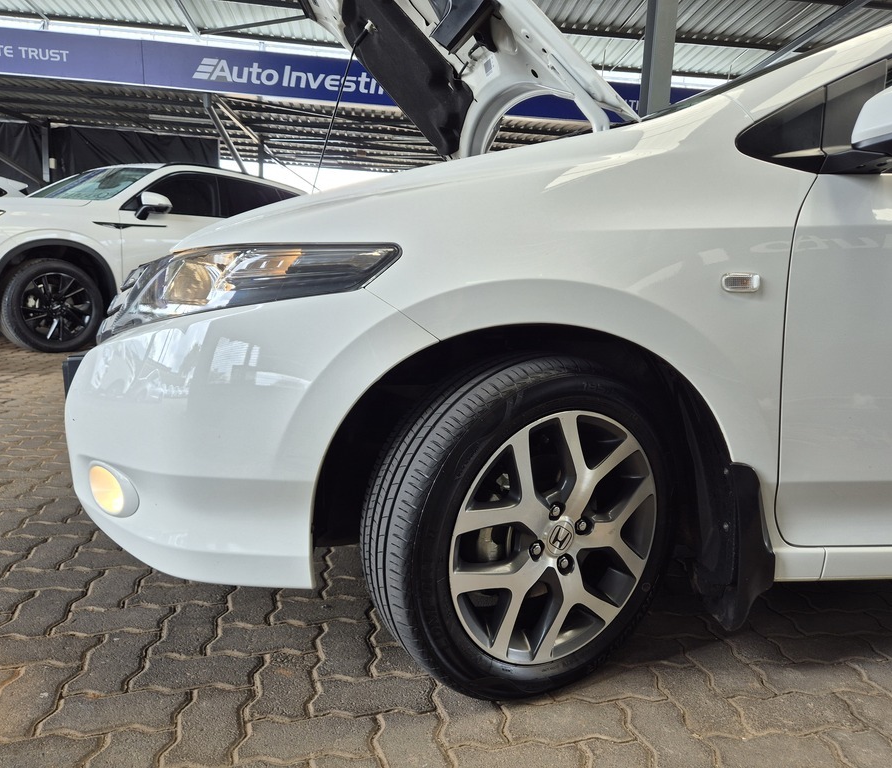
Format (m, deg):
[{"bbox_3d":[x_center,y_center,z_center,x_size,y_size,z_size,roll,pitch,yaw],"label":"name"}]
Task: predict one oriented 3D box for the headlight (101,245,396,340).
[{"bbox_3d":[-0.349,-0.158,1.202,0.530,0.190,0.360,1,9,-7],"label":"headlight"}]

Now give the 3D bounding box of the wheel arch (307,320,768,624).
[{"bbox_3d":[0.159,0.147,1.182,0.775,0.505,0.200,1,9,-7],"label":"wheel arch"}]

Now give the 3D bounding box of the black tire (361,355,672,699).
[{"bbox_3d":[0.150,0.247,1.217,0.602,0.602,0.200,-3,10,-30],"label":"black tire"}]

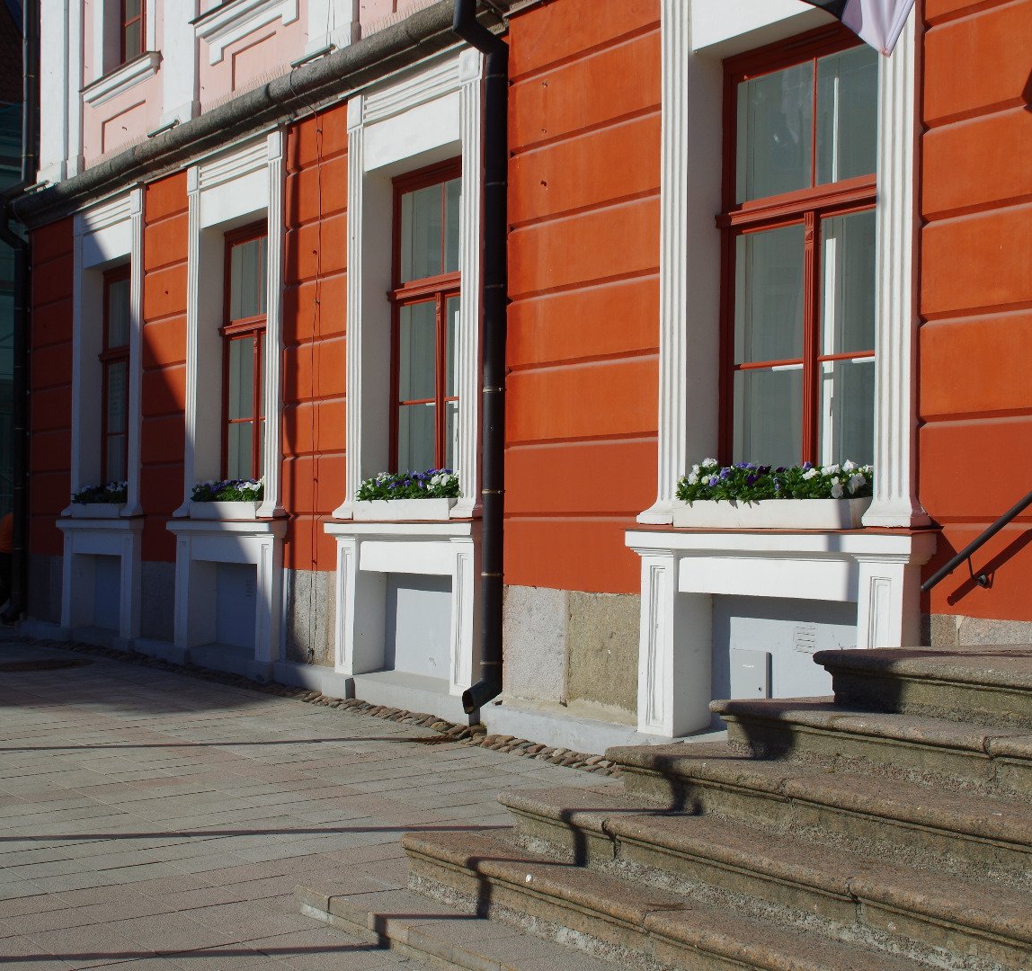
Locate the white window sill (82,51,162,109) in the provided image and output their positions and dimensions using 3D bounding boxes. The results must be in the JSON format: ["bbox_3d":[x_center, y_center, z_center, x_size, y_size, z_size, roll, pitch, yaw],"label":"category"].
[{"bbox_3d":[-4.321,-4.398,18.671,0.160,0.220,2.100,1,-1,-34],"label":"white window sill"}]

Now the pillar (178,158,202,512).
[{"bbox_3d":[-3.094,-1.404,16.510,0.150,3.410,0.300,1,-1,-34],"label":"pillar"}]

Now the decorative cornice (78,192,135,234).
[{"bbox_3d":[-4.390,-2.946,18.512,0.110,0.270,1.520,1,-1,-34],"label":"decorative cornice"}]

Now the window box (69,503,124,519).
[{"bbox_3d":[-4.456,0.283,18.503,0.230,0.160,1.460,1,-1,-34],"label":"window box"}]

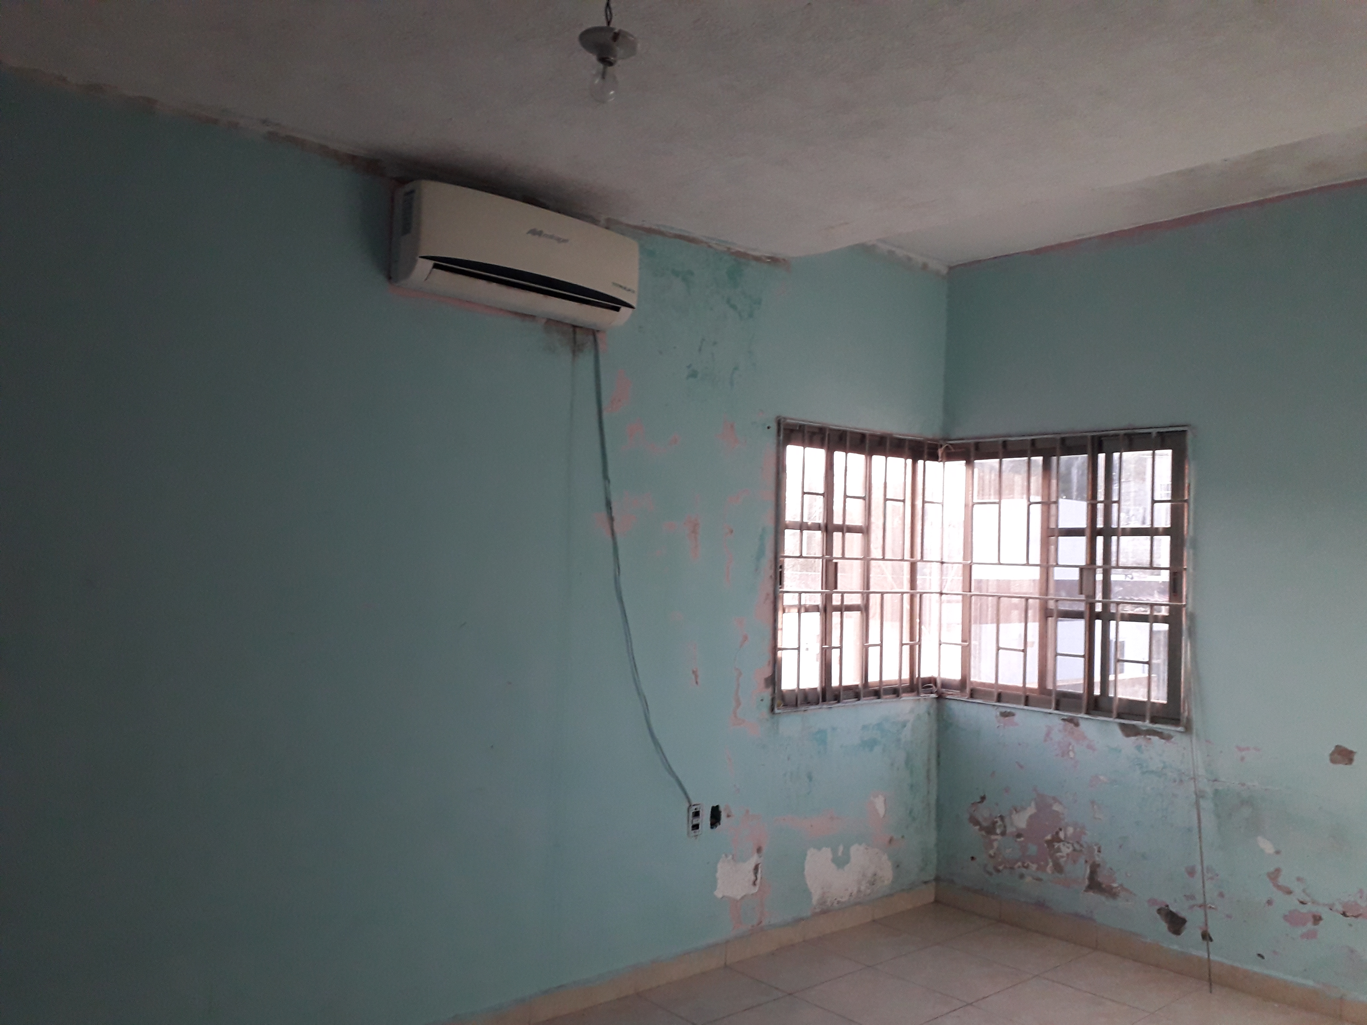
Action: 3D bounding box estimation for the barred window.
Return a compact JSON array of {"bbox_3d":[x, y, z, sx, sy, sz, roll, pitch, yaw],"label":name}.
[{"bbox_3d":[1.127,0.223,4.096,1.126,1.149,1.154,4,-4,-41],"label":"barred window"}]

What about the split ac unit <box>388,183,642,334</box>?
[{"bbox_3d":[-0.491,-0.771,3.269,0.767,0.290,0.200,4,-4,-41],"label":"split ac unit"}]

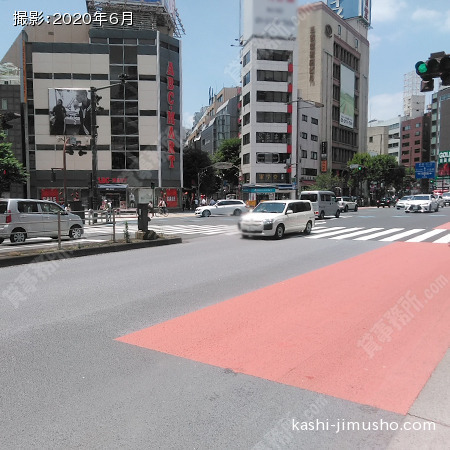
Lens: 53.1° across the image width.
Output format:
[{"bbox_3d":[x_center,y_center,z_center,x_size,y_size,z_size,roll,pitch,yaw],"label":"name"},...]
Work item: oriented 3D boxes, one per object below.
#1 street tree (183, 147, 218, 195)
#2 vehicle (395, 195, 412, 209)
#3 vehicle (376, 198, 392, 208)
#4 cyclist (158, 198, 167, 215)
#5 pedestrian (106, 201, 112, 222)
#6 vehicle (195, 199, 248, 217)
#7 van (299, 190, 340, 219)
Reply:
[{"bbox_3d":[-3.282,-5.855,58.000,5.200,8.300,5.200,0,4,0],"label":"street tree"},{"bbox_3d":[20.002,-2.463,50.000,1.770,1.480,4.550,3,5,34],"label":"vehicle"},{"bbox_3d":[20.906,-2.867,59.000,1.700,1.480,4.550,2,5,29],"label":"vehicle"},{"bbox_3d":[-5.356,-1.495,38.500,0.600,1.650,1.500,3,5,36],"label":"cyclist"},{"bbox_3d":[-8.585,-1.011,33.500,0.400,1.660,0.500,0,4,10],"label":"pedestrian"},{"bbox_3d":[-0.324,-1.513,40.145,4.800,1.490,1.840,-2,4,-17],"label":"vehicle"},{"bbox_3d":[6.464,-1.348,30.231,1.475,1.890,3.395,3,5,38],"label":"van"}]

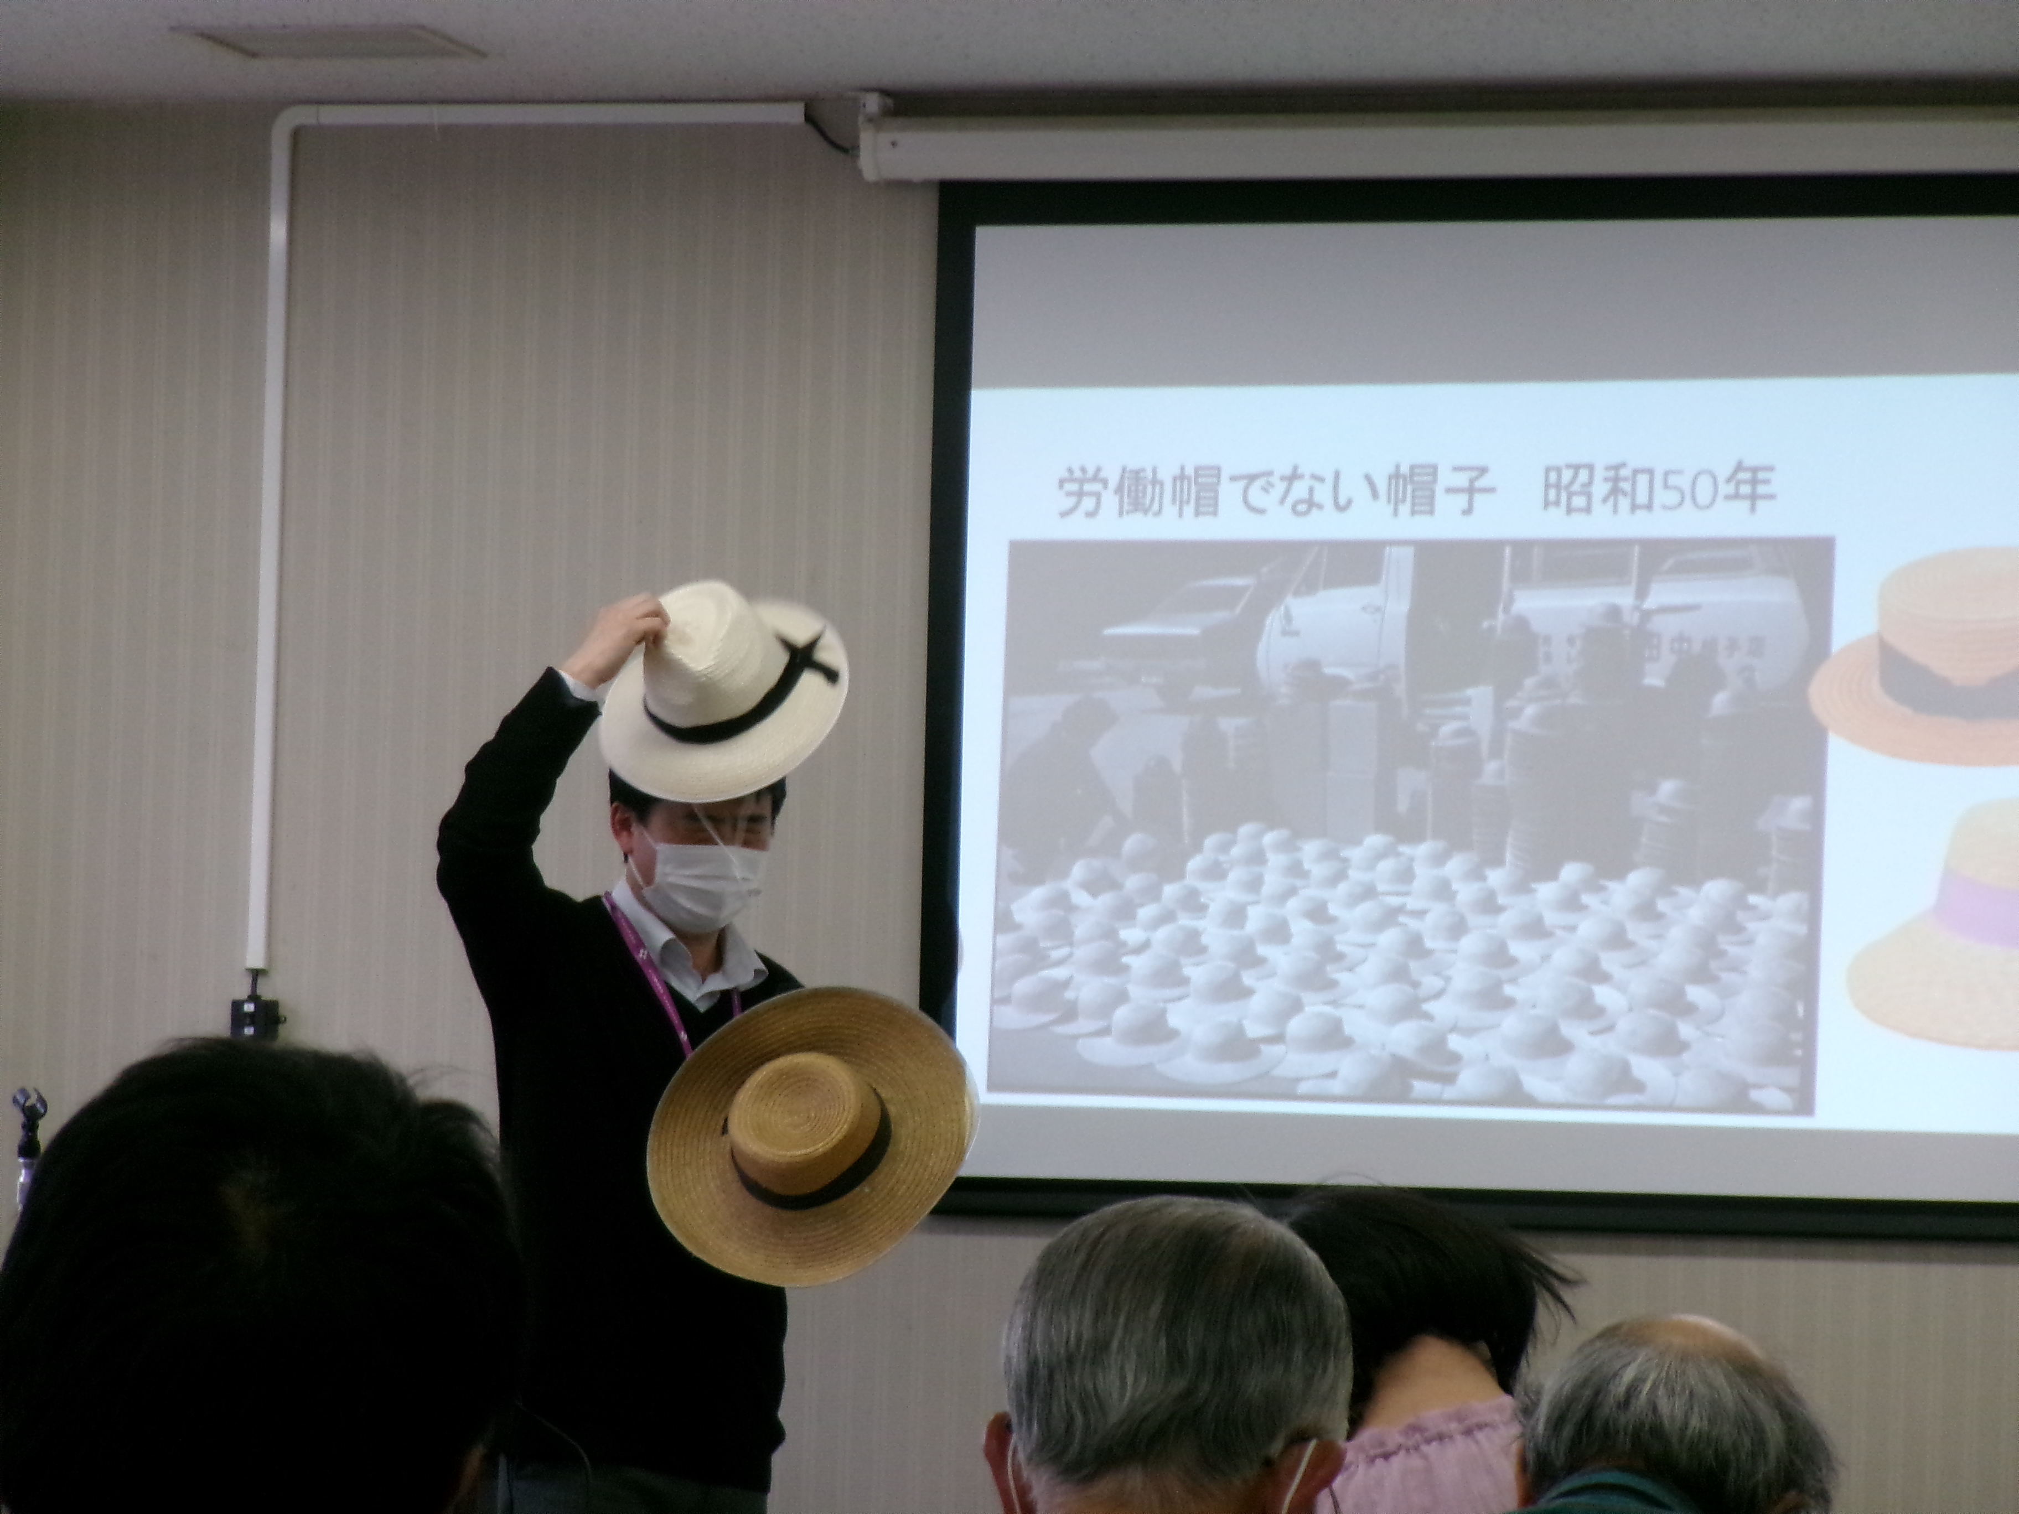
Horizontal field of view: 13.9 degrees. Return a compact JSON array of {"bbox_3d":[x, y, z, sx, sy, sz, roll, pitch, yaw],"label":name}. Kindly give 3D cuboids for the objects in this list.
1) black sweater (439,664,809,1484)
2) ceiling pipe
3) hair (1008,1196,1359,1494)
[{"bbox_3d":[-0.399,0.345,8.850,0.470,0.880,0.380,3,-3,-30],"label":"black sweater"},{"bbox_3d":[-0.624,-0.284,10.646,0.732,1.125,0.030,0,-3,17],"label":"ceiling pipe"},{"bbox_3d":[0.085,0.300,4.200,0.174,0.165,0.195,2,-3,19],"label":"hair"}]

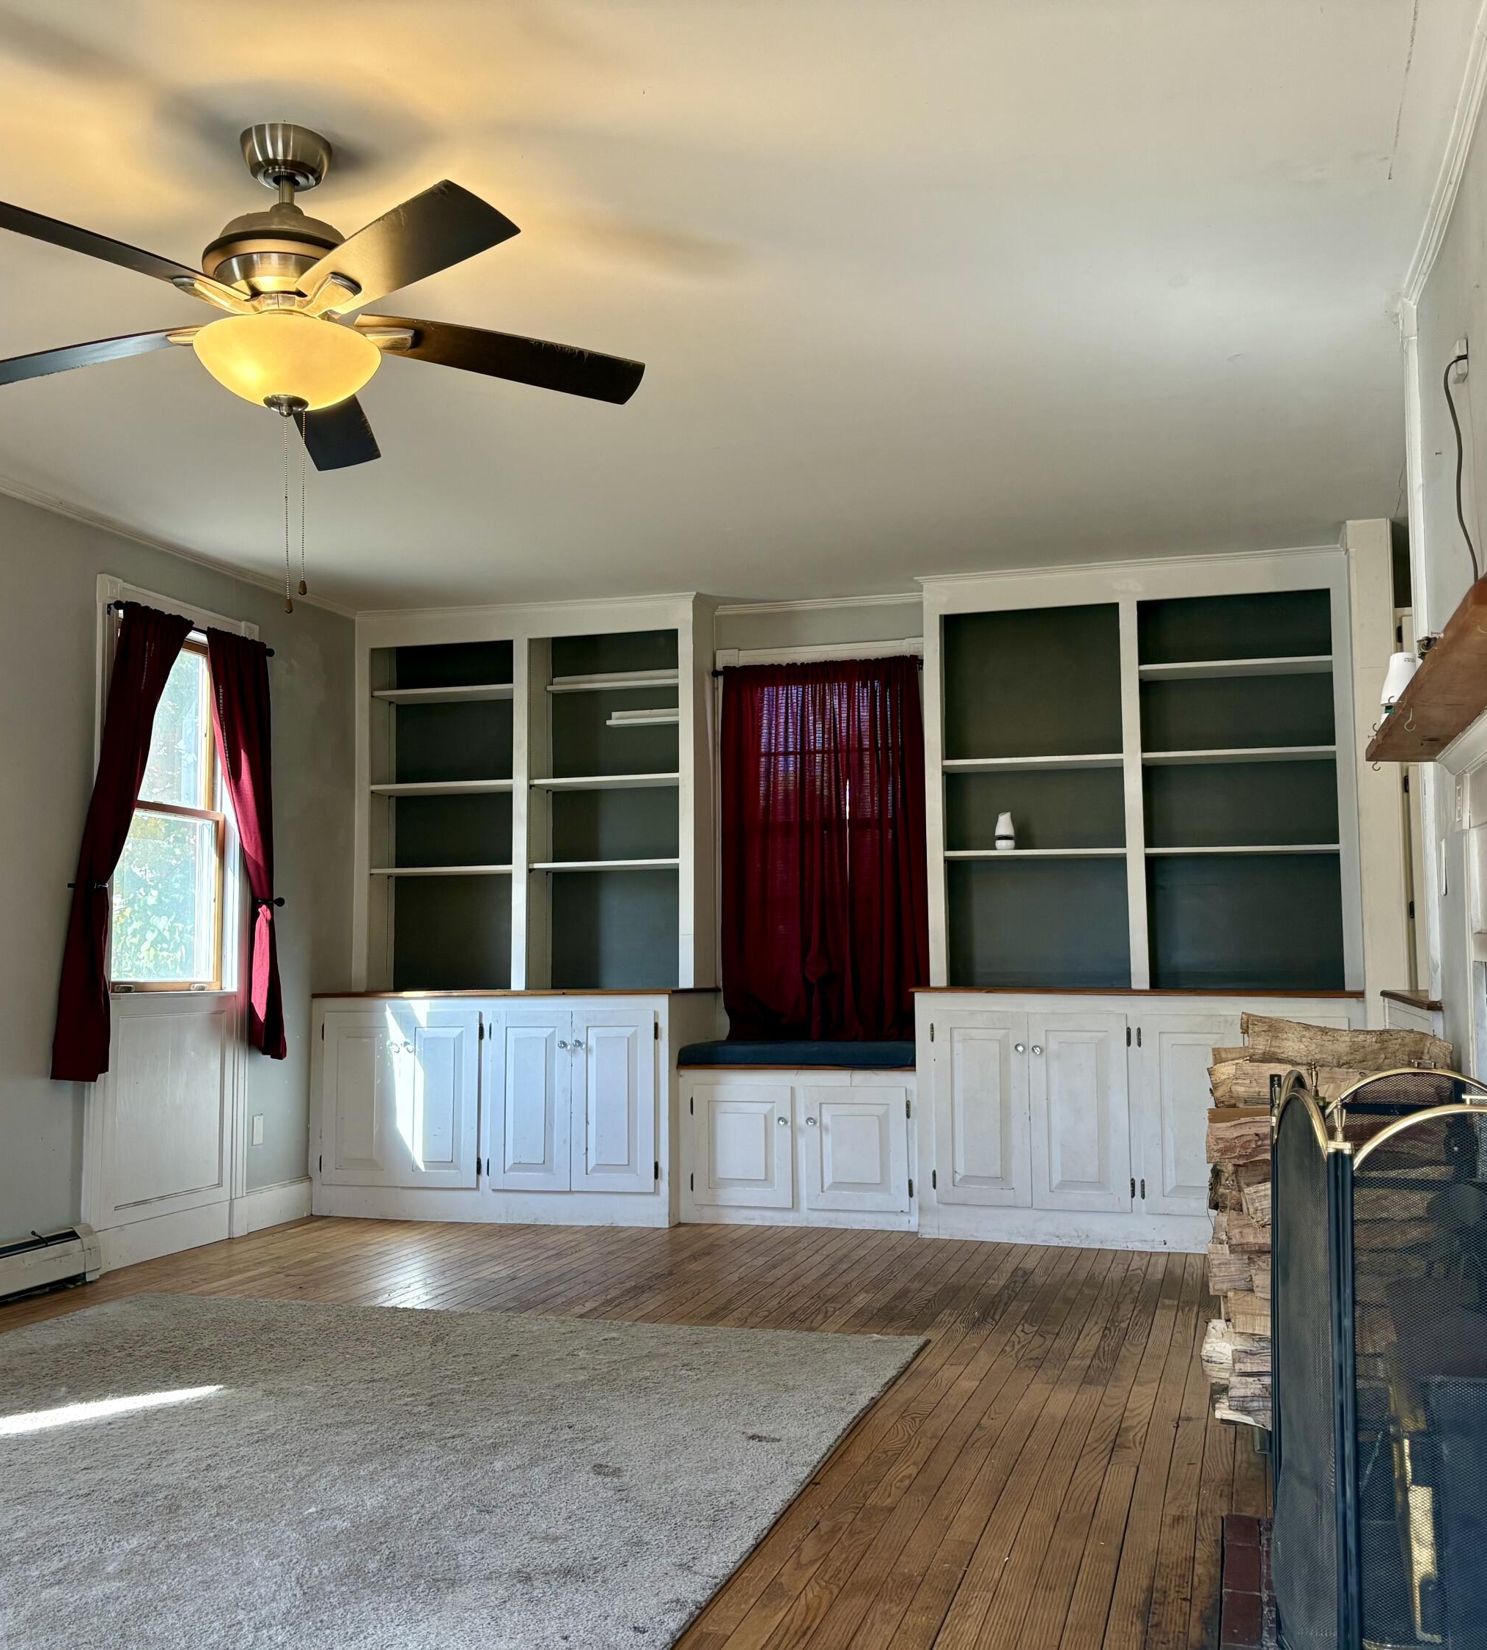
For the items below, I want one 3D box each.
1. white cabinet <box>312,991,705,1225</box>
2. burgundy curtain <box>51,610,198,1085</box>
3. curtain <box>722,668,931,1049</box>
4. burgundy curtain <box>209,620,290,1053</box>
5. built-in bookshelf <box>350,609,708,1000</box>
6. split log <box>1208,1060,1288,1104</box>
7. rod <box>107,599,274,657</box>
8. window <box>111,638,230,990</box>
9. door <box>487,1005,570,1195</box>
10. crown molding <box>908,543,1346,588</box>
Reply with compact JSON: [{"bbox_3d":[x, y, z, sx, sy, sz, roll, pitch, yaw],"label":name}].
[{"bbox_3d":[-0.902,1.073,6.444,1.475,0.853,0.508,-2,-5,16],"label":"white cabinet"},{"bbox_3d":[-1.957,0.038,5.252,0.105,1.505,0.630,-2,-5,17],"label":"burgundy curtain"},{"bbox_3d":[0.313,0.091,6.456,0.832,1.499,0.097,-2,-5,16],"label":"curtain"},{"bbox_3d":[-1.775,0.086,5.899,0.102,1.509,0.493,-2,-5,16],"label":"burgundy curtain"},{"bbox_3d":[-0.844,-0.108,6.677,1.460,1.533,0.285,-2,-5,17],"label":"built-in bookshelf"},{"bbox_3d":[1.147,0.521,3.297,0.420,0.093,0.115,-2,-5,17],"label":"split log"},{"bbox_3d":[-1.871,-0.663,5.658,0.067,0.040,0.890,-2,-5,17],"label":"rod"},{"bbox_3d":[-1.986,-0.049,5.704,0.106,1.267,0.658,-2,-5,16],"label":"window"},{"bbox_3d":[-0.791,1.026,6.153,0.327,0.663,0.026,-2,-5,16],"label":"door"},{"bbox_3d":[1.361,-0.933,5.976,1.512,0.042,0.040,-2,-5,17],"label":"crown molding"}]

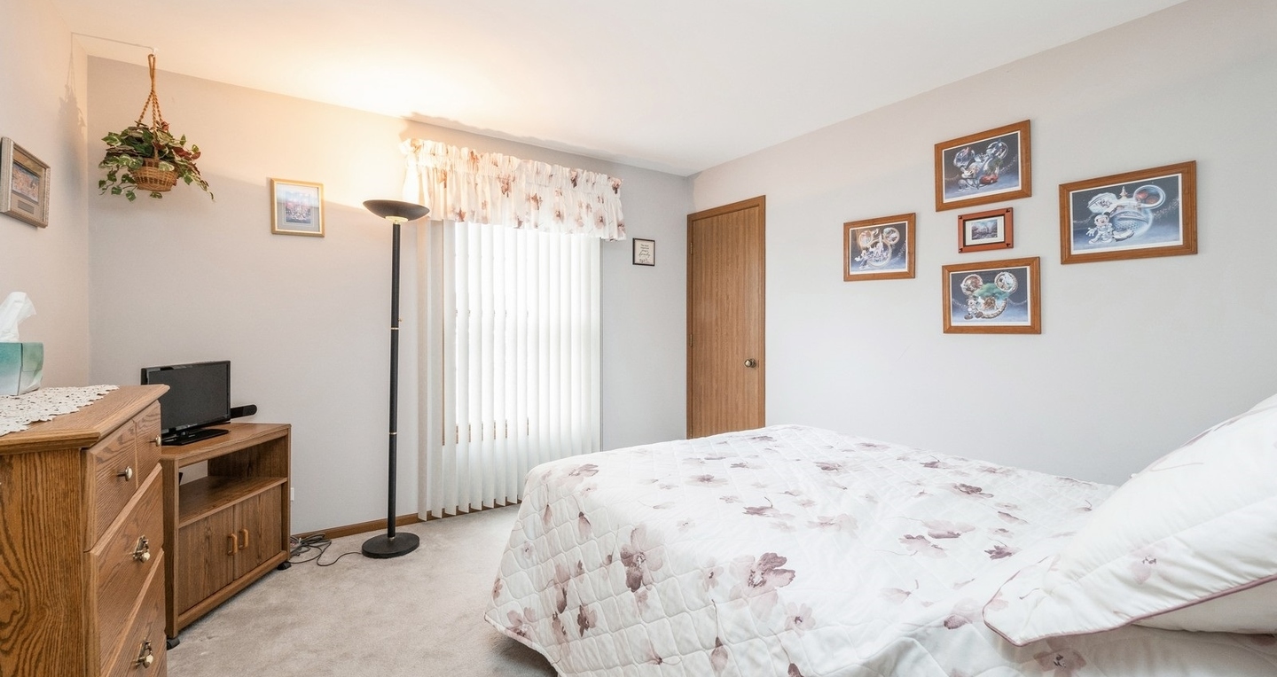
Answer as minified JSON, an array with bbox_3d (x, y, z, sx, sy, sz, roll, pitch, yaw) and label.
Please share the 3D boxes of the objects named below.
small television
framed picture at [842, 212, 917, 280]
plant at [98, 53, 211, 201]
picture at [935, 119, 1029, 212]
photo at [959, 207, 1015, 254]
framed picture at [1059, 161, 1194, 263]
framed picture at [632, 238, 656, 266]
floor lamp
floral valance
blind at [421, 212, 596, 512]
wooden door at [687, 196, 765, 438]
[{"bbox_3d":[-1.970,0.277,2.286,0.170,0.325,0.440,0,1,0],"label":"small television"},{"bbox_3d":[1.363,-0.508,2.939,0.025,0.351,0.417,-1,1,-38],"label":"framed picture"},{"bbox_3d":[-2.179,-0.947,2.336,0.400,0.670,0.390,-1,1,-34],"label":"plant"},{"bbox_3d":[1.681,-0.839,2.547,0.030,0.355,0.418,-1,1,-36],"label":"picture"},{"bbox_3d":[1.691,-0.523,2.518,0.020,0.190,0.233,-1,1,-38],"label":"photo"},{"bbox_3d":[1.992,-0.500,2.121,0.025,0.353,0.417,-1,1,-38],"label":"framed picture"},{"bbox_3d":[0.050,-0.672,4.034,0.205,0.200,0.020,-1,1,-34],"label":"framed picture"},{"bbox_3d":[-1.302,0.206,2.747,0.320,1.830,0.320,-1,1,-33],"label":"floor lamp"},{"bbox_3d":[-0.762,-0.934,3.420,1.460,0.445,0.160,-1,1,-34],"label":"floral valance"},{"bbox_3d":[-0.807,0.066,3.436,1.250,2.060,0.100,-1,1,-34],"label":"blind"},{"bbox_3d":[0.652,0.045,3.990,0.050,2.120,0.815,-1,1,-36],"label":"wooden door"}]

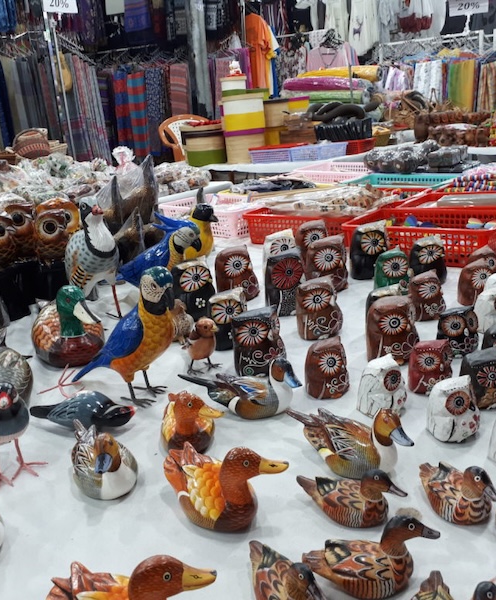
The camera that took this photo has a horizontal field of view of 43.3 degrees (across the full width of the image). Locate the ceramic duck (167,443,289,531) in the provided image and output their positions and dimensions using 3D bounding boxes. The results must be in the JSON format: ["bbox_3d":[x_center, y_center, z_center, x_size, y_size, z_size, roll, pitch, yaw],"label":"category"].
[{"bbox_3d":[-0.025,0.200,0.693,0.146,0.098,0.075,5,22,23],"label":"ceramic duck"}]

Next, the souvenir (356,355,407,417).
[{"bbox_3d":[0.194,0.120,0.904,0.068,0.076,0.062,4,21,21],"label":"souvenir"}]

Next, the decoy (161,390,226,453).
[{"bbox_3d":[-0.069,0.127,0.690,0.053,0.068,0.095,-16,20,-36],"label":"decoy"}]

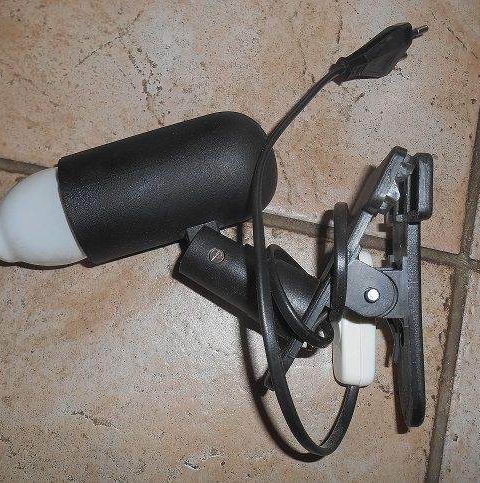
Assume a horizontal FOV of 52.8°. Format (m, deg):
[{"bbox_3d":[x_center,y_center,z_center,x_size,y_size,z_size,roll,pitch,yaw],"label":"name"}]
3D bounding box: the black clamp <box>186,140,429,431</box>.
[{"bbox_3d":[0.031,0.020,0.244,0.125,0.044,0.137,3,84,-3],"label":"black clamp"}]

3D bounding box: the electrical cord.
[{"bbox_3d":[0.046,-0.013,0.246,0.087,0.052,0.239,9,84,-2],"label":"electrical cord"}]

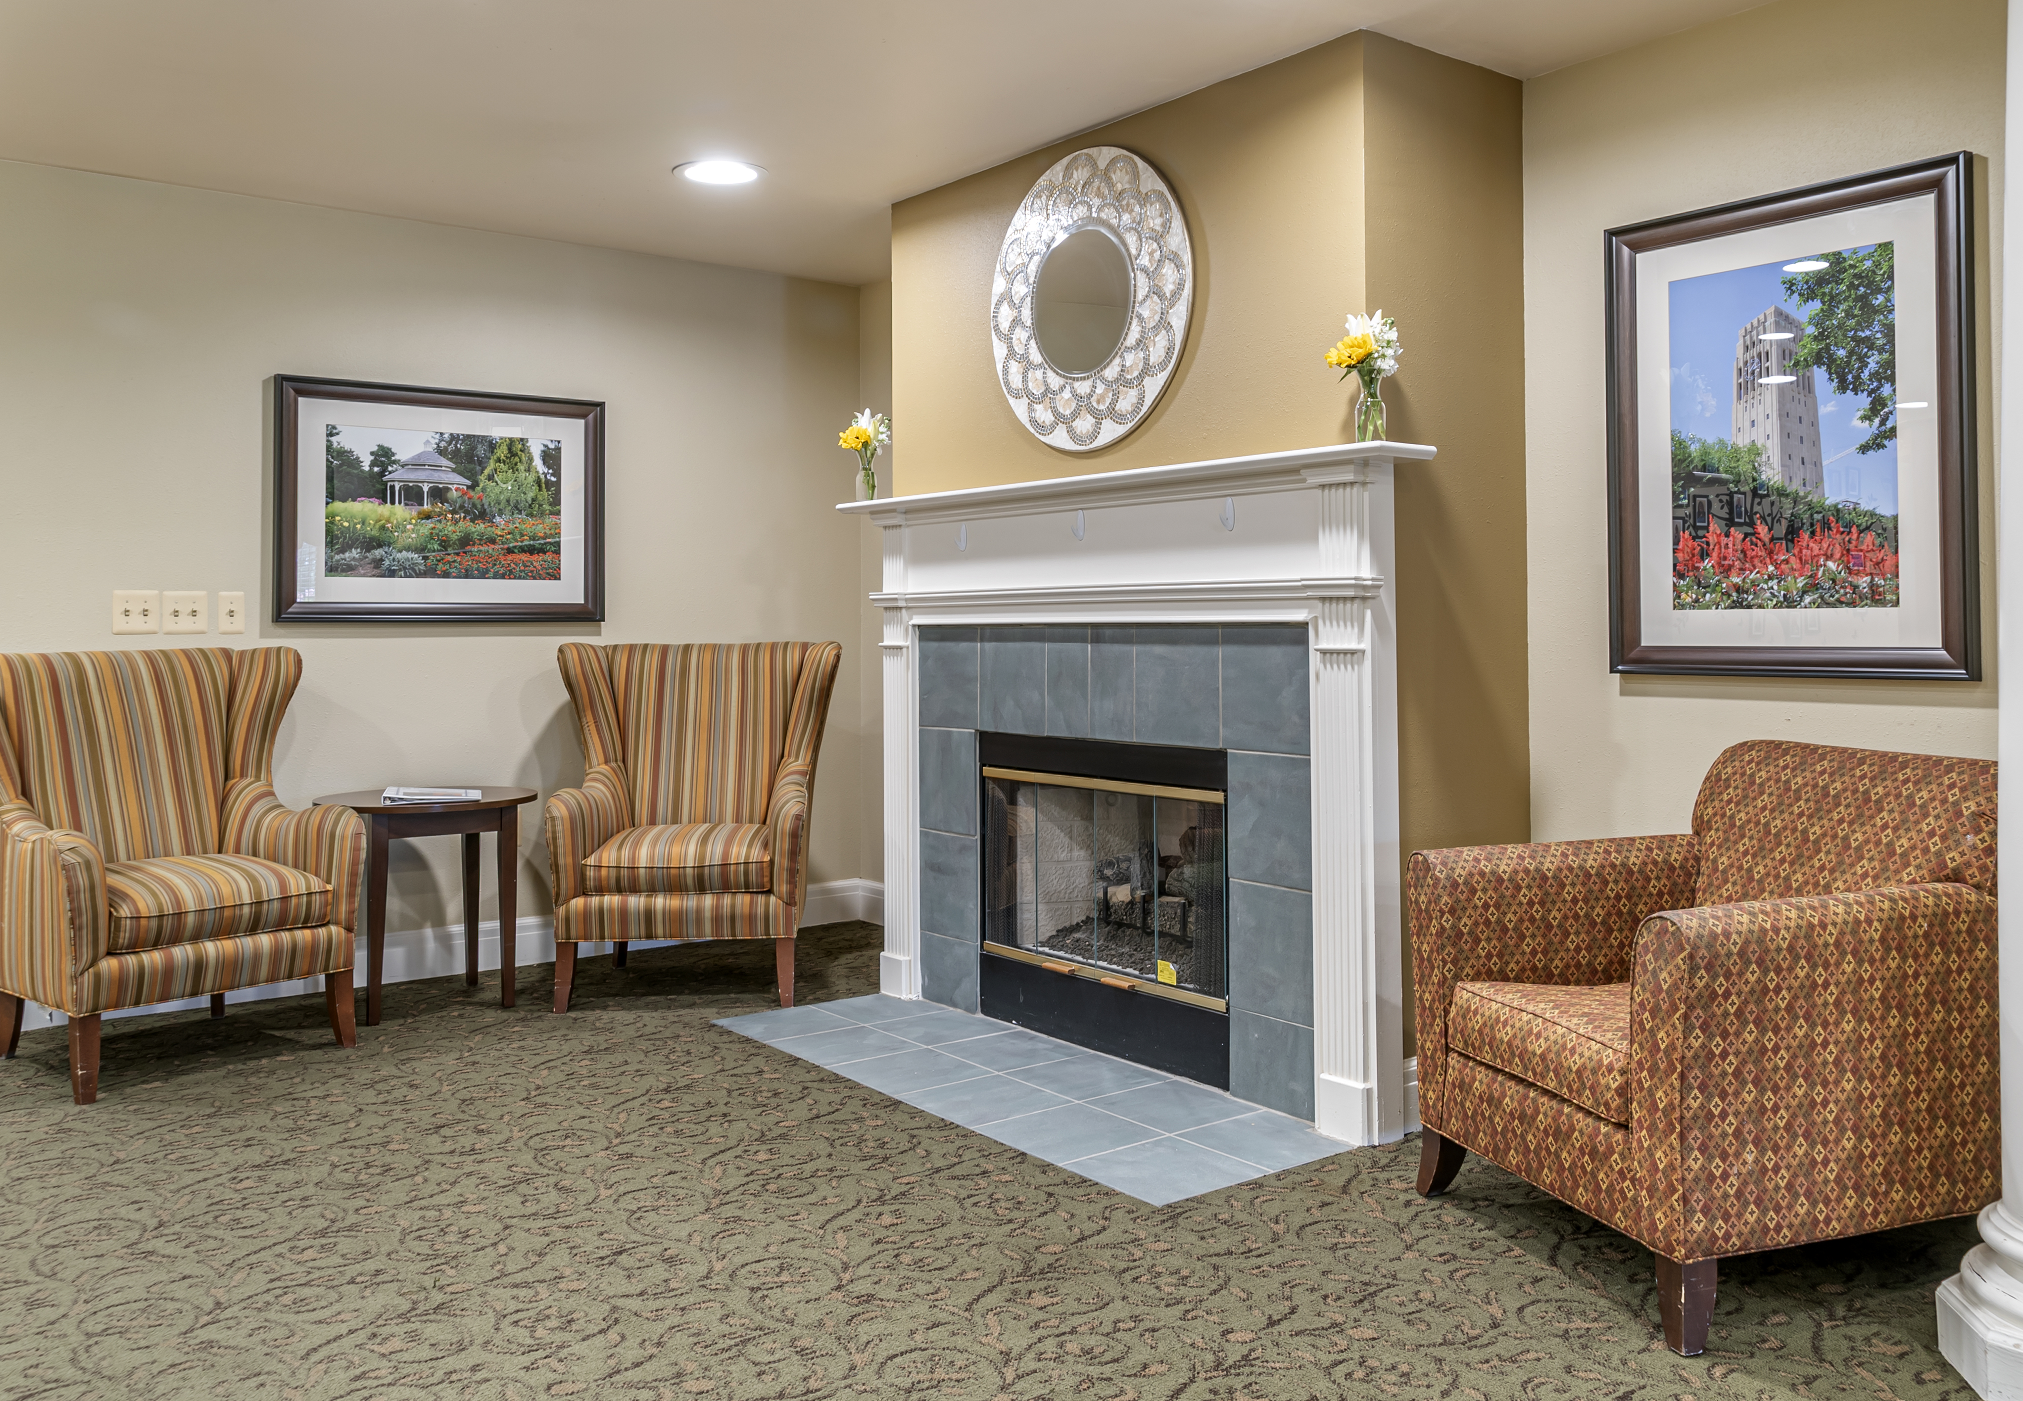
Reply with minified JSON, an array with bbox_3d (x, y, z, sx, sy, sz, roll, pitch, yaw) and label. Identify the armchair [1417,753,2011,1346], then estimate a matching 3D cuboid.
[{"bbox_3d":[1.309,0.558,2.709,0.820,0.900,0.790,-1,3,-18],"label":"armchair"}]

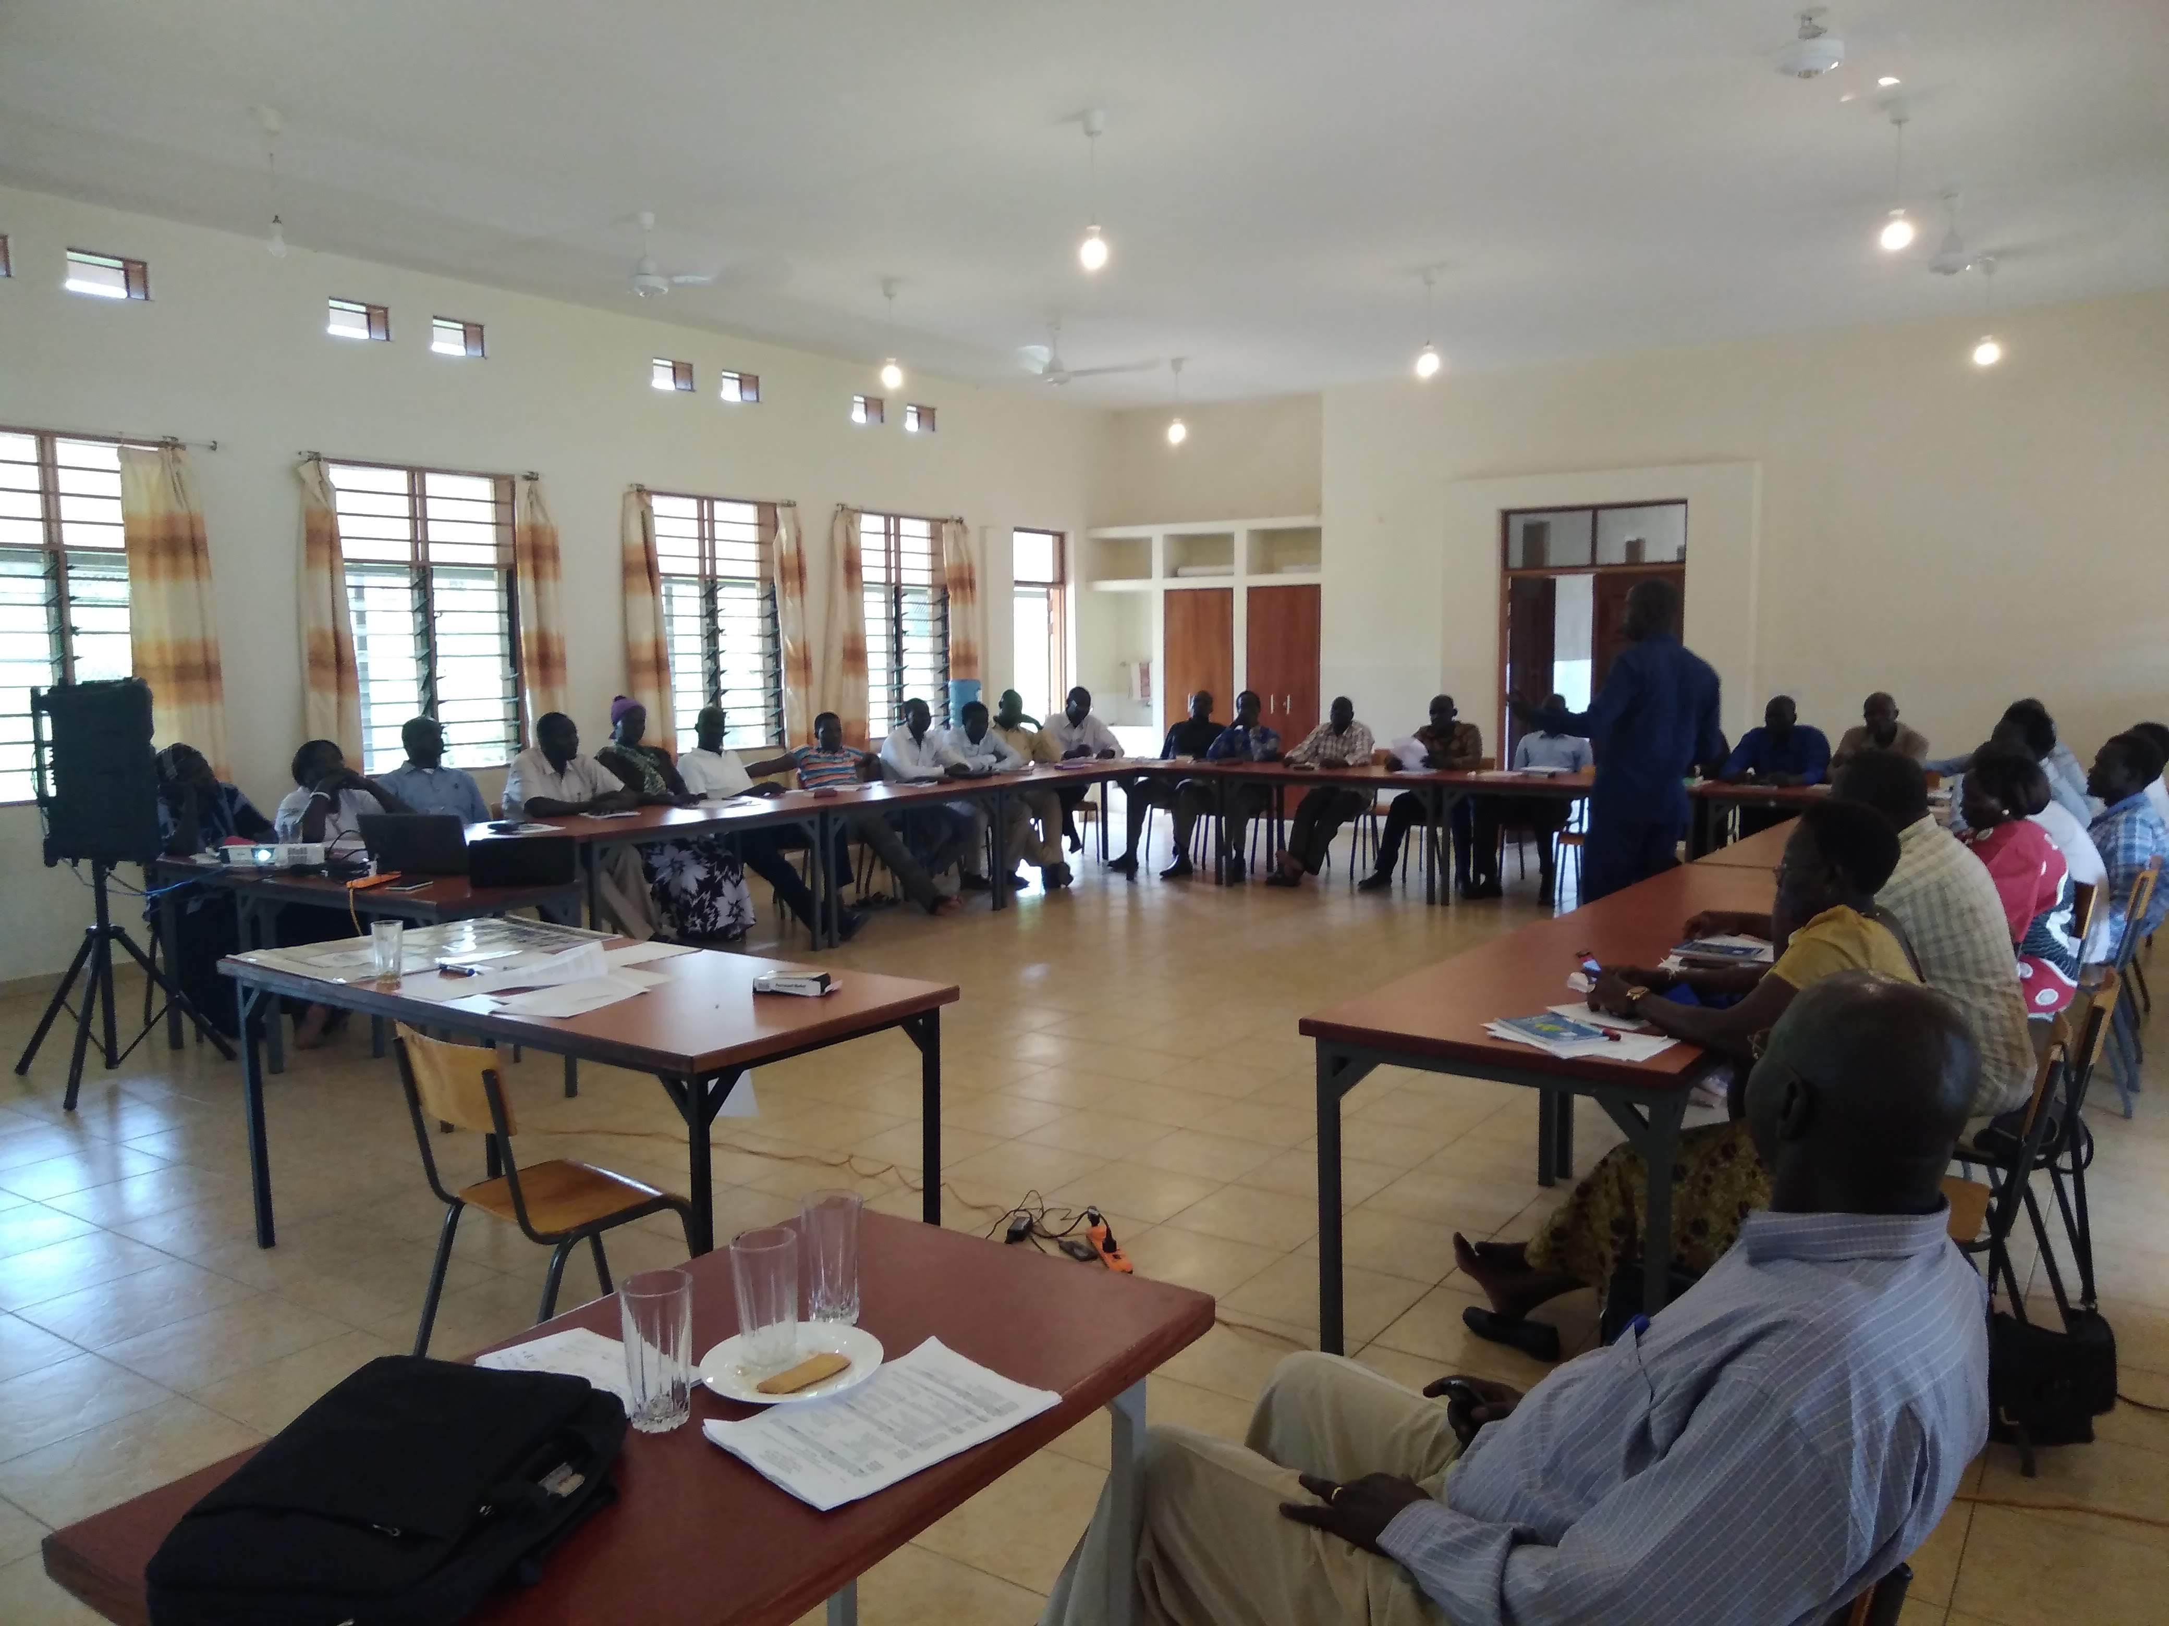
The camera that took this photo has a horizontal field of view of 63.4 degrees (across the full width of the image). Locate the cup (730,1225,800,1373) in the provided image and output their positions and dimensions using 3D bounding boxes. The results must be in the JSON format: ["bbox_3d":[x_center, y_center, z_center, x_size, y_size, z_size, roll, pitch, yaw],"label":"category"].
[{"bbox_3d":[-0.337,0.520,1.872,0.071,0.136,0.071,-1,5,0],"label":"cup"}]

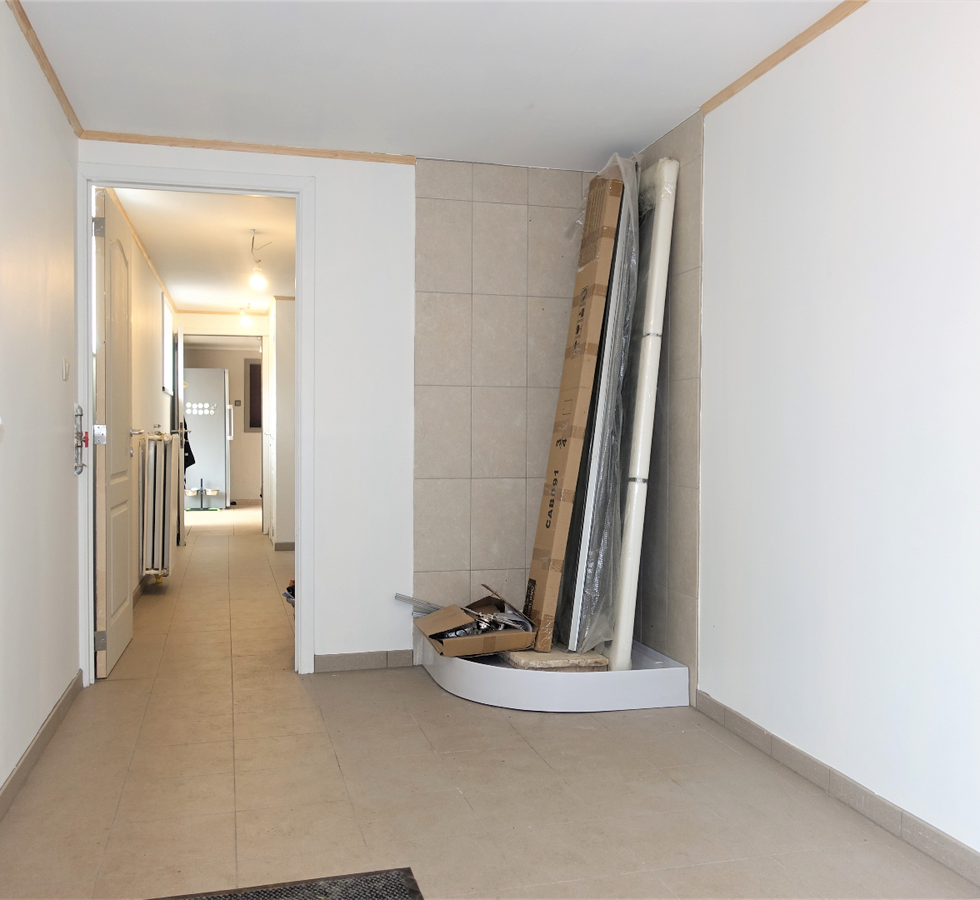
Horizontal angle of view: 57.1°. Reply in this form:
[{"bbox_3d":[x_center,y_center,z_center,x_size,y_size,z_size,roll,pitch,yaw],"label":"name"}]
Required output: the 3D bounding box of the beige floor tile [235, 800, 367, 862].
[{"bbox_3d":[-0.479,0.949,2.242,0.301,0.010,0.286,0,1,-16],"label":"beige floor tile"}]

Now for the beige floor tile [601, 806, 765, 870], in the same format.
[{"bbox_3d":[0.484,0.982,2.278,0.302,0.010,0.302,0,1,-16],"label":"beige floor tile"}]

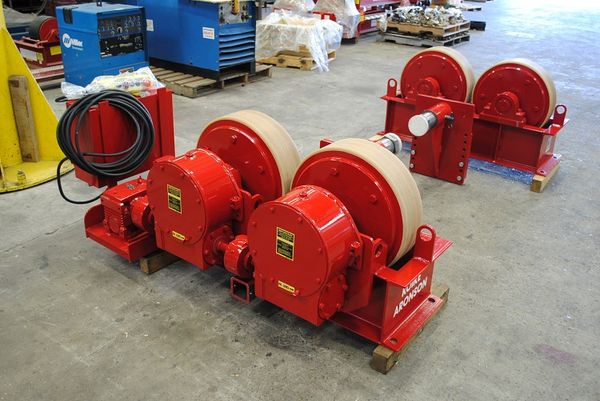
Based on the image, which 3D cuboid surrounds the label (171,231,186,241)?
[{"bbox_3d":[-0.575,0.168,2.596,0.087,0.019,0.003,20,30,32],"label":"label"}]

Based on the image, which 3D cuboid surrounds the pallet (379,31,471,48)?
[{"bbox_3d":[2.456,-3.199,10.770,1.223,0.131,1.184,18,30,30],"label":"pallet"}]

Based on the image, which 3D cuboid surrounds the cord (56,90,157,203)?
[{"bbox_3d":[-1.055,-0.293,2.984,0.490,0.580,0.130,-17,31,-34],"label":"cord"}]

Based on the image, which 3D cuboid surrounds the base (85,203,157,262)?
[{"bbox_3d":[-0.973,0.140,3.158,0.408,0.180,0.328,20,30,32],"label":"base"}]

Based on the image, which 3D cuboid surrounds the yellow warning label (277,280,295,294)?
[{"bbox_3d":[-0.059,0.356,2.251,0.089,0.022,0.003,20,30,32],"label":"yellow warning label"}]

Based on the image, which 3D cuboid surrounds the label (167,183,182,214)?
[{"bbox_3d":[-0.574,-0.006,2.520,0.090,0.117,0.003,20,30,32],"label":"label"}]

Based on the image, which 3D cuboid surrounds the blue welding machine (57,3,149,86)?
[{"bbox_3d":[-2.055,-1.561,5.909,0.600,0.988,0.620,18,29,29],"label":"blue welding machine"}]

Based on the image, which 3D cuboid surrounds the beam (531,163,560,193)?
[{"bbox_3d":[2.007,-0.218,4.474,0.084,0.084,0.647,19,30,31],"label":"beam"}]

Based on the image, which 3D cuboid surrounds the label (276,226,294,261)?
[{"bbox_3d":[-0.060,0.172,2.171,0.087,0.119,0.003,20,30,32],"label":"label"}]

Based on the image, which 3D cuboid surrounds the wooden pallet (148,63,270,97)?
[{"bbox_3d":[-1.436,-1.689,7.232,1.512,0.136,1.480,18,29,30],"label":"wooden pallet"}]

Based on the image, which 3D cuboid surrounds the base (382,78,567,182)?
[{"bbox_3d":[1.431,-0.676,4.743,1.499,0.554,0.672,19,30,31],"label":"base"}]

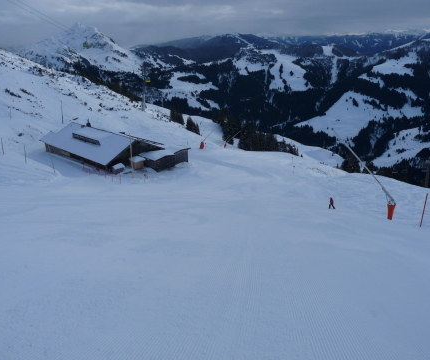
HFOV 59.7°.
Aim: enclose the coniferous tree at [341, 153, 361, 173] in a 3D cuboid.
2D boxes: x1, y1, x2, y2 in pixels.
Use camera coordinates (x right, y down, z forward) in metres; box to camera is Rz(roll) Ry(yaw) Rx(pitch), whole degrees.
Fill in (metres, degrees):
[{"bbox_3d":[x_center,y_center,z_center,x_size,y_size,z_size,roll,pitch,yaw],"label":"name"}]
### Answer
[{"bbox_3d":[46.667,-5.470,128.000,6.300,7.800,6.000,0,18,0],"label":"coniferous tree"}]

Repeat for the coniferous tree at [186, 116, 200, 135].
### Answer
[{"bbox_3d":[-7.272,-17.355,121.000,4.400,6.200,4.400,0,18,0],"label":"coniferous tree"}]

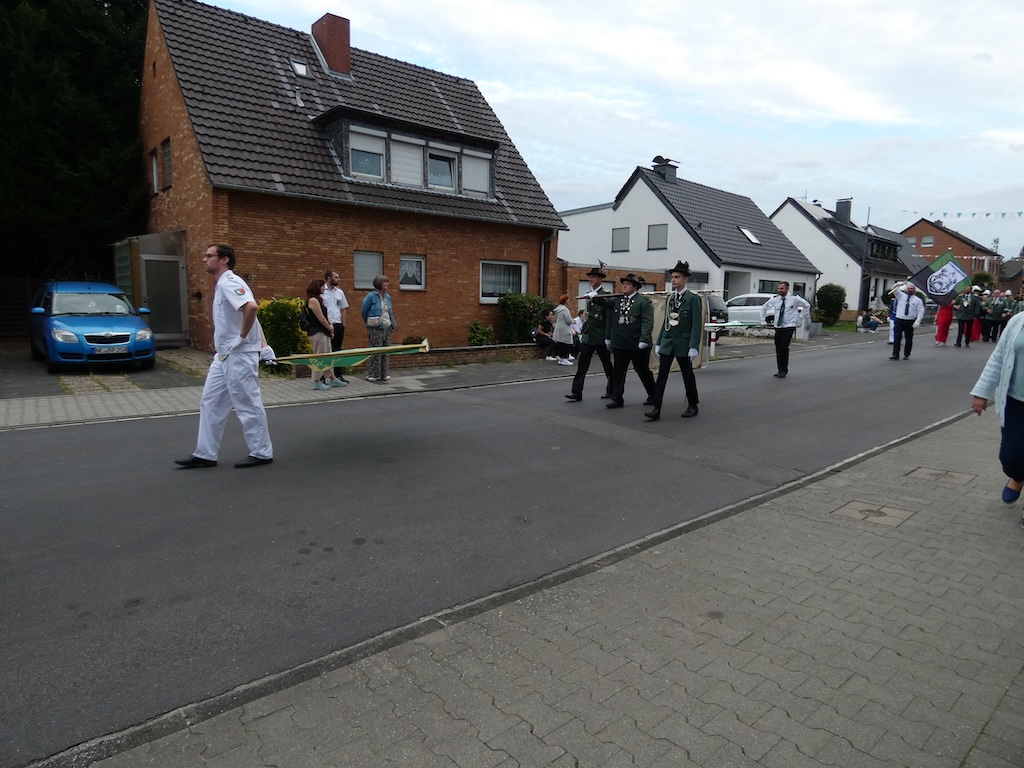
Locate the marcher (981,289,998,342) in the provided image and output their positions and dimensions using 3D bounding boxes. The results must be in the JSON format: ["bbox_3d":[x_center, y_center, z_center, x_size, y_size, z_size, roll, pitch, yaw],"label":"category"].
[{"bbox_3d":[16.448,-2.353,20.400,0.420,1.780,0.550,-7,11,-43],"label":"marcher"}]

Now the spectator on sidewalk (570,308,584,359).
[{"bbox_3d":[1.495,-1.141,13.500,0.600,1.100,0.460,6,9,30],"label":"spectator on sidewalk"}]

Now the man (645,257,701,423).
[{"bbox_3d":[1.943,-0.512,7.116,0.750,1.888,0.560,-6,11,-40],"label":"man"}]

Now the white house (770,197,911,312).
[{"bbox_3d":[21.720,-8.728,41.486,10.500,8.268,8.400,-6,11,-43],"label":"white house"}]

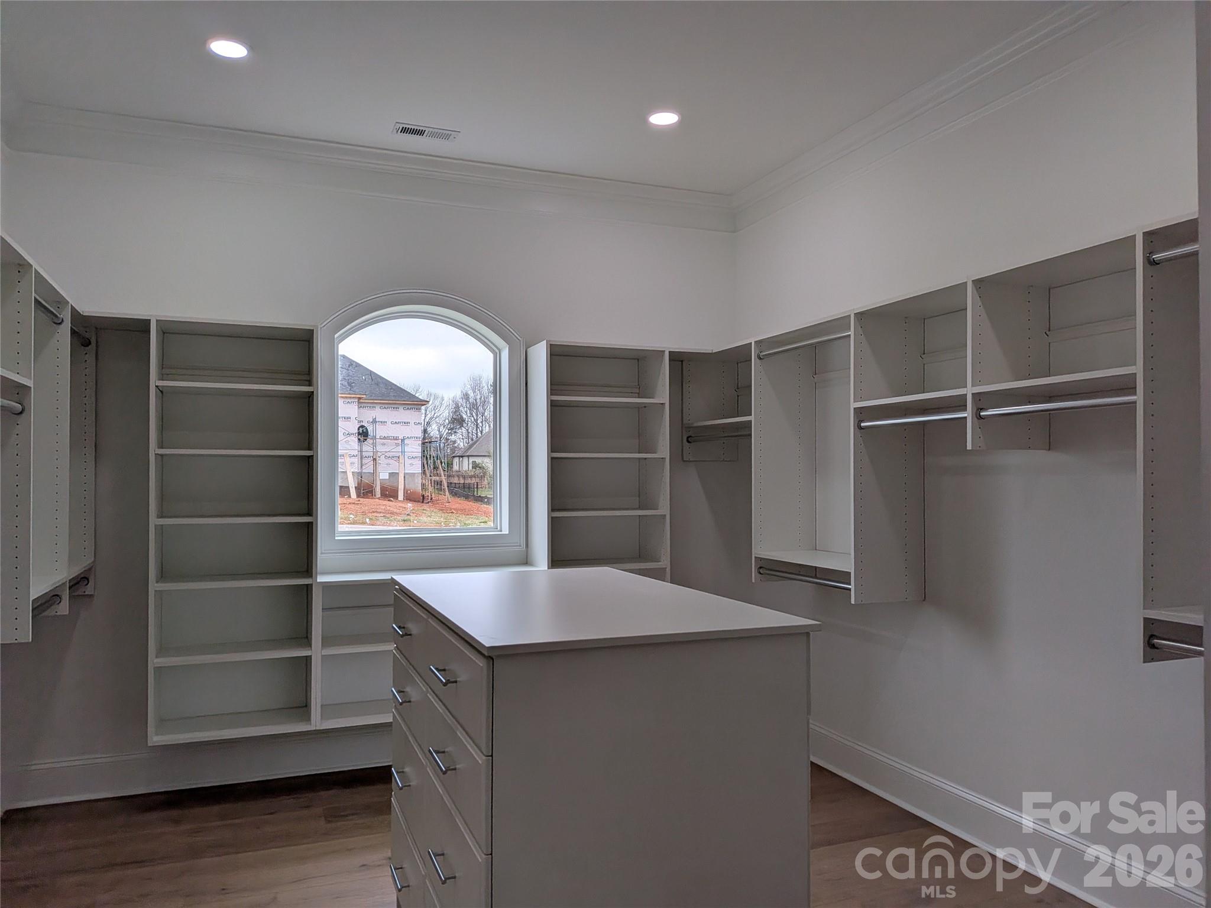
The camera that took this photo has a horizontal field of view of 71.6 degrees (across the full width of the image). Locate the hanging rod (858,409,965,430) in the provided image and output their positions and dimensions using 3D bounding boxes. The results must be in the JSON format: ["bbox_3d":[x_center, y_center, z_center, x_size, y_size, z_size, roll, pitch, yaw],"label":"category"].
[{"bbox_3d":[1.159,-0.125,3.152,0.032,0.032,0.601,1,-1,-21],"label":"hanging rod"}]

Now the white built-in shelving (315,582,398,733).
[{"bbox_3d":[-0.861,0.909,4.142,1.084,0.665,0.355,1,-1,-21],"label":"white built-in shelving"}]

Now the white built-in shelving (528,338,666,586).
[{"bbox_3d":[-0.041,0.341,4.478,0.677,1.816,0.355,1,-1,-21],"label":"white built-in shelving"}]

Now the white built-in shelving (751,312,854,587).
[{"bbox_3d":[1.036,0.021,3.845,0.355,1.206,0.784,1,-1,-21],"label":"white built-in shelving"}]

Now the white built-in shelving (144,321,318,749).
[{"bbox_3d":[-1.678,0.326,3.834,0.672,1.816,0.355,1,-1,-21],"label":"white built-in shelving"}]

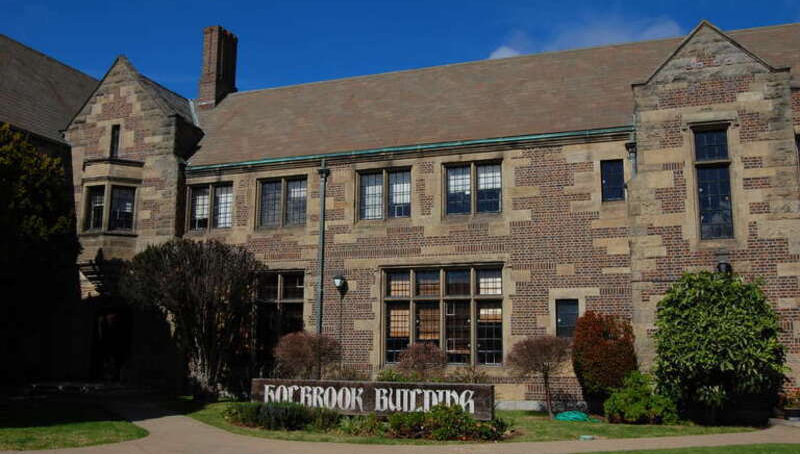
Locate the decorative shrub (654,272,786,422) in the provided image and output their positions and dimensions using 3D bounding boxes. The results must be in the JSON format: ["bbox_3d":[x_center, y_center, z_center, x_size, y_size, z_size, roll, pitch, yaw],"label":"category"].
[{"bbox_3d":[7.082,2.669,16.274,2.750,3.250,2.500,-3,-11,19],"label":"decorative shrub"}]

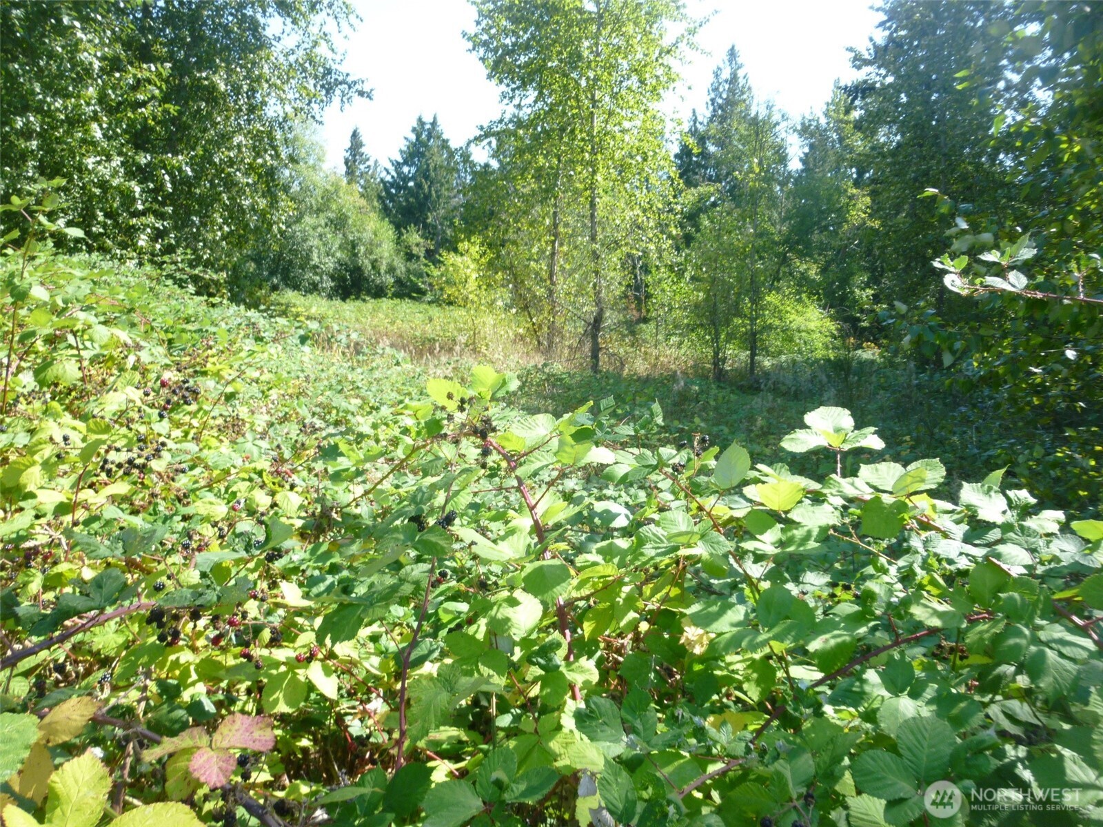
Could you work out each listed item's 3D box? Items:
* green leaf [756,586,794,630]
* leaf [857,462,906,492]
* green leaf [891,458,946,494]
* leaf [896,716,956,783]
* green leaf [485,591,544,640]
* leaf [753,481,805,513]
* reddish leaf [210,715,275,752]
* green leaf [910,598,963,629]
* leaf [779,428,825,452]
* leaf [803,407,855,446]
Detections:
[{"bbox_3d":[0.329,0.286,1.170,0.054,0.067,0.013,19,-27,10],"label":"green leaf"},{"bbox_3d":[0.540,0.104,1.300,0.068,0.016,0.074,-24,51,-22],"label":"leaf"},{"bbox_3d":[0.599,0.104,1.300,0.082,0.020,0.070,-37,60,-26],"label":"green leaf"},{"bbox_3d":[0.461,0.413,0.981,0.066,0.015,0.085,9,51,21],"label":"leaf"},{"bbox_3d":[-0.053,0.284,1.131,0.081,0.018,0.078,-16,50,-14],"label":"green leaf"},{"bbox_3d":[0.372,0.135,1.300,0.075,0.020,0.072,7,48,6],"label":"leaf"},{"bbox_3d":[-0.395,0.408,1.021,0.083,0.020,0.060,-4,31,-7],"label":"reddish leaf"},{"bbox_3d":[0.581,0.302,1.200,0.075,0.018,0.070,15,39,20],"label":"green leaf"},{"bbox_3d":[0.394,0.042,1.250,0.074,0.018,0.058,2,41,2],"label":"leaf"},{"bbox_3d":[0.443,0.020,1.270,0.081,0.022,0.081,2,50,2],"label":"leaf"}]

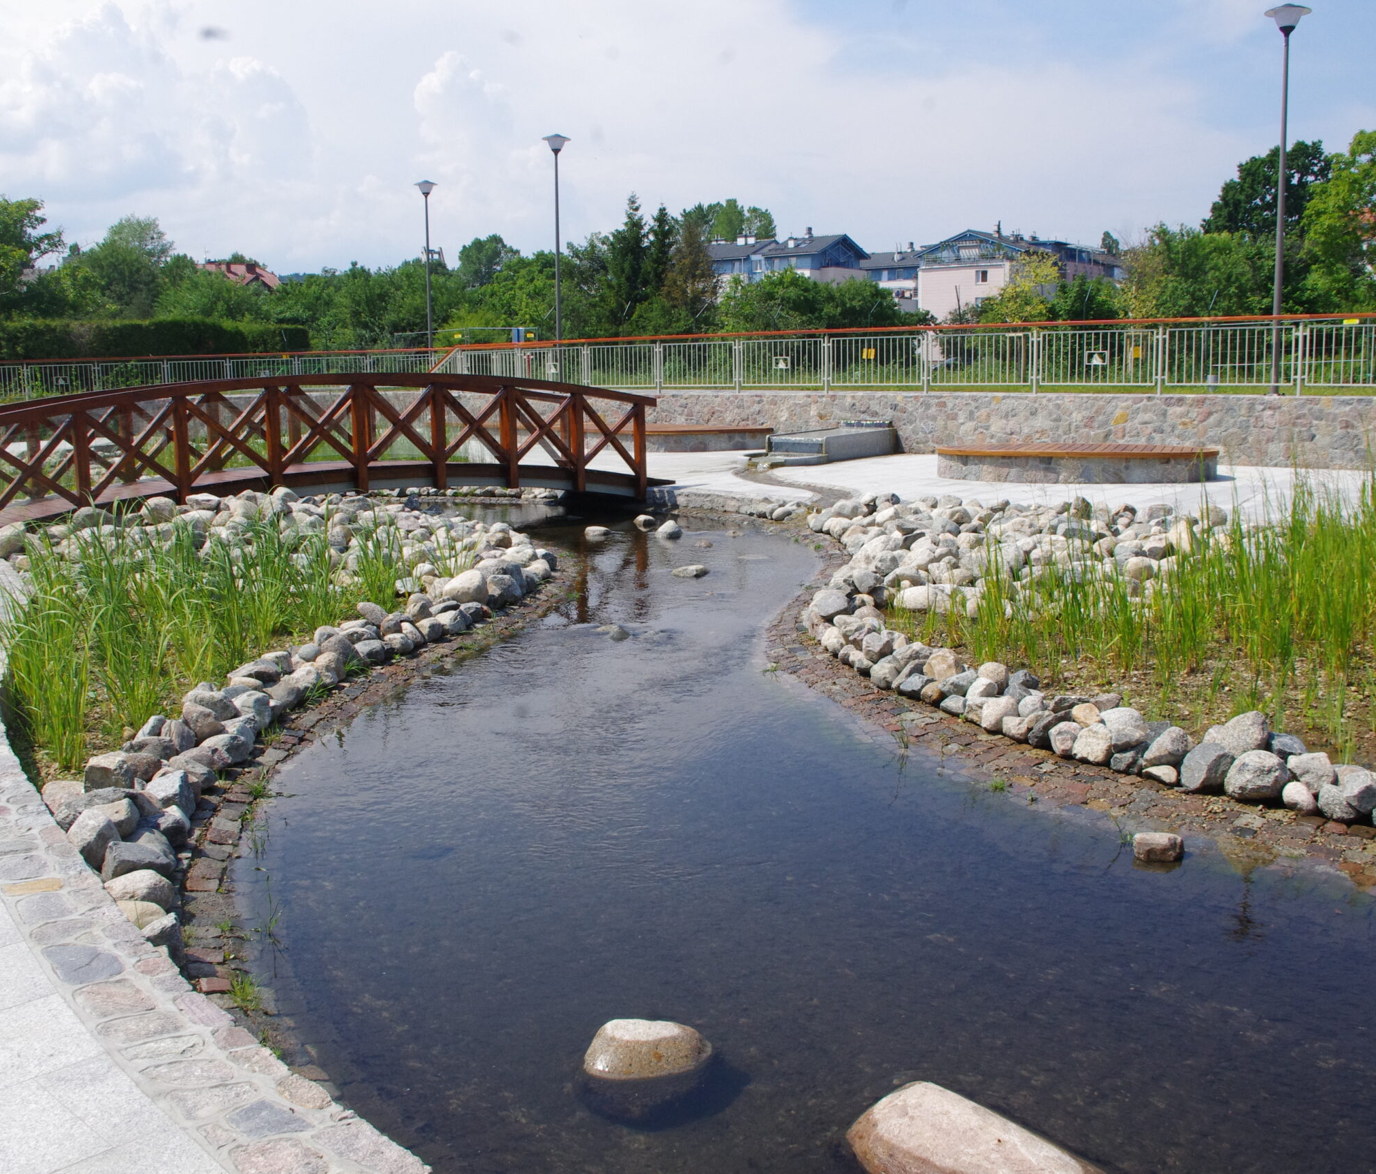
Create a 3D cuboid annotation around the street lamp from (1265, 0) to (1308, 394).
[{"bbox_3d":[8.729,-5.605,19.361,0.630,5.540,0.630,3,10,23],"label":"street lamp"}]

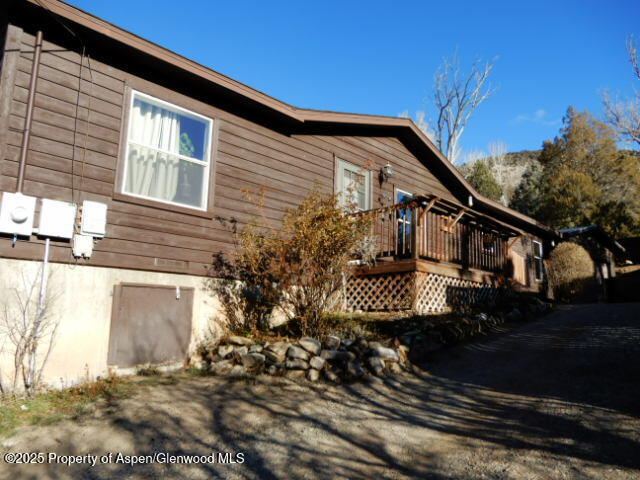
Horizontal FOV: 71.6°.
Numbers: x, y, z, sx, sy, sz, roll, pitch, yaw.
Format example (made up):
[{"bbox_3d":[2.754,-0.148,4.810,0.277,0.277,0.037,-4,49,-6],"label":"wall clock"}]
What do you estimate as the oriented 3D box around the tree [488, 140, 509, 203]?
[{"bbox_3d":[16.137,-4.643,40.000,2.000,8.800,2.000,1,-9,0],"label":"tree"}]

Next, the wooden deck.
[{"bbox_3d":[2.355,0.580,9.075,2.172,1.815,3.998,-7,-12,42],"label":"wooden deck"}]

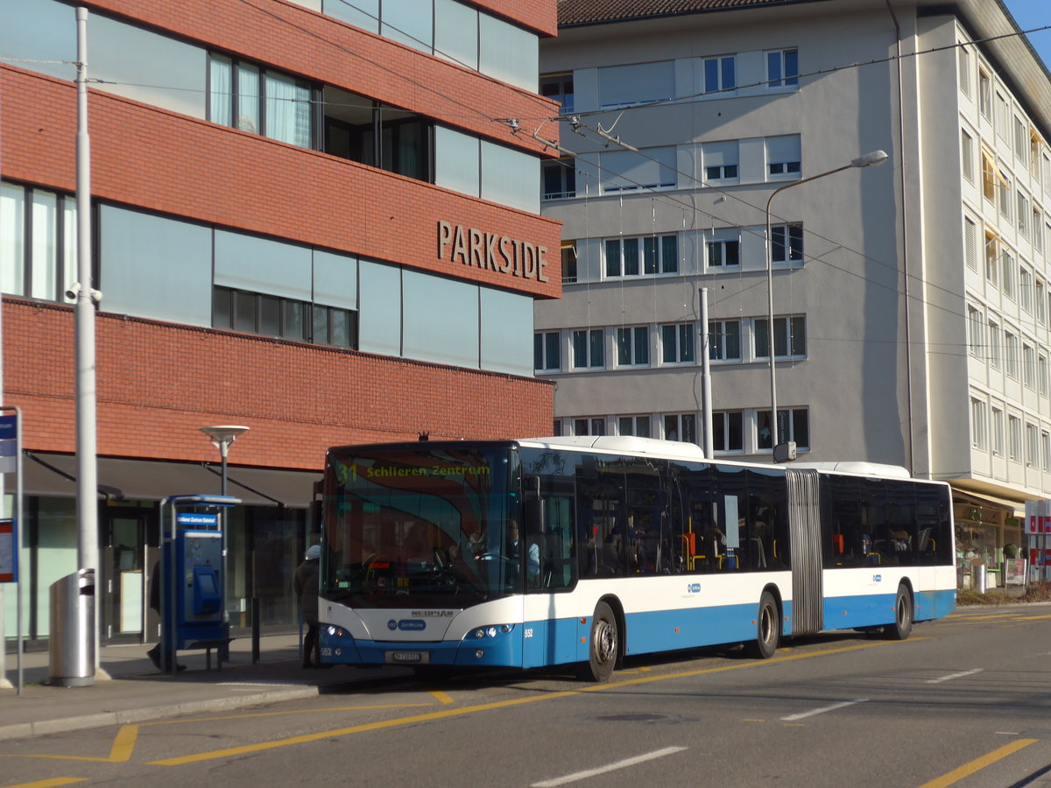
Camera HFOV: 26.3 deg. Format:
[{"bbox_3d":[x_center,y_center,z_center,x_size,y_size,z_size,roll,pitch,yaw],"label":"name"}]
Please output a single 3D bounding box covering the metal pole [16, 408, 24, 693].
[{"bbox_3d":[-5.549,1.719,24.641,0.060,3.110,0.060,-1,-5,0],"label":"metal pole"}]

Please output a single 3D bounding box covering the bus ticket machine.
[{"bbox_3d":[-4.150,2.424,28.871,0.620,2.270,0.950,-3,-6,24],"label":"bus ticket machine"}]

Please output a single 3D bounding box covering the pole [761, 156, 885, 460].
[{"bbox_3d":[6.346,-0.156,46.412,2.680,9.600,0.300,-3,-6,24],"label":"pole"}]

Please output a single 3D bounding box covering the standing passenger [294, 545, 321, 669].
[{"bbox_3d":[-2.795,2.742,29.154,0.420,1.630,0.520,-2,-5,11],"label":"standing passenger"}]

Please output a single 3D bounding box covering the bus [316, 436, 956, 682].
[{"bbox_3d":[2.498,2.328,32.717,2.650,2.980,18.000,-3,-5,25],"label":"bus"}]

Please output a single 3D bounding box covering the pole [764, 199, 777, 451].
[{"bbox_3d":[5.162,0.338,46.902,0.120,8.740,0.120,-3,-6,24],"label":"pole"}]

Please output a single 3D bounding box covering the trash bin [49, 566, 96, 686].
[{"bbox_3d":[-5.221,2.686,25.917,0.524,1.350,0.524,-1,-5,0],"label":"trash bin"}]

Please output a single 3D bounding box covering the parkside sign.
[{"bbox_3d":[-0.640,-3.073,49.000,0.120,0.820,4.650,-4,-6,30],"label":"parkside sign"}]

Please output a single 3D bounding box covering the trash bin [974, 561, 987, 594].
[{"bbox_3d":[14.735,5.970,73.000,0.460,1.200,0.460,-2,-5,12],"label":"trash bin"}]

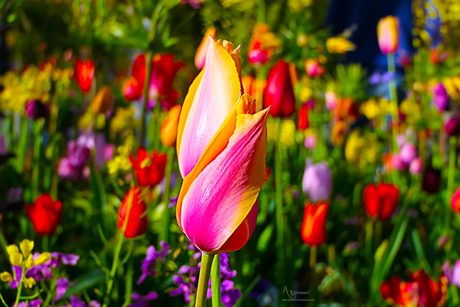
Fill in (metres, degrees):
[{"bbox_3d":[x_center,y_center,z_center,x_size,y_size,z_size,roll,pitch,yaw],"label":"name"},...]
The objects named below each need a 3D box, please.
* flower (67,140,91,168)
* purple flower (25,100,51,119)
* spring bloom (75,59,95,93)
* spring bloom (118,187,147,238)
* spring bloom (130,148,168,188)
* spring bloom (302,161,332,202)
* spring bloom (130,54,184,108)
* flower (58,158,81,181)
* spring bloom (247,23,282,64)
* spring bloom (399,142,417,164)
[{"bbox_3d":[-0.316,0.002,1.600,0.048,0.057,0.048,0,8,0],"label":"flower"},{"bbox_3d":[-0.402,-0.092,1.600,0.052,0.039,0.052,0,10,0],"label":"purple flower"},{"bbox_3d":[-0.284,-0.153,1.500,0.039,0.064,0.039,0,8,0],"label":"spring bloom"},{"bbox_3d":[-0.126,0.077,1.000,0.038,0.065,0.038,5,10,0],"label":"spring bloom"},{"bbox_3d":[-0.115,0.021,1.080,0.049,0.054,0.049,0,10,0],"label":"spring bloom"},{"bbox_3d":[0.129,0.042,1.130,0.043,0.058,0.043,0,10,0],"label":"spring bloom"},{"bbox_3d":[-0.110,-0.109,1.150,0.078,0.083,0.070,0,8,0],"label":"spring bloom"},{"bbox_3d":[-0.314,0.031,1.500,0.043,0.042,0.043,0,10,0],"label":"flower"},{"bbox_3d":[0.068,-0.222,1.550,0.065,0.083,0.065,0,10,0],"label":"spring bloom"},{"bbox_3d":[0.405,0.000,1.750,0.040,0.049,0.040,0,8,0],"label":"spring bloom"}]

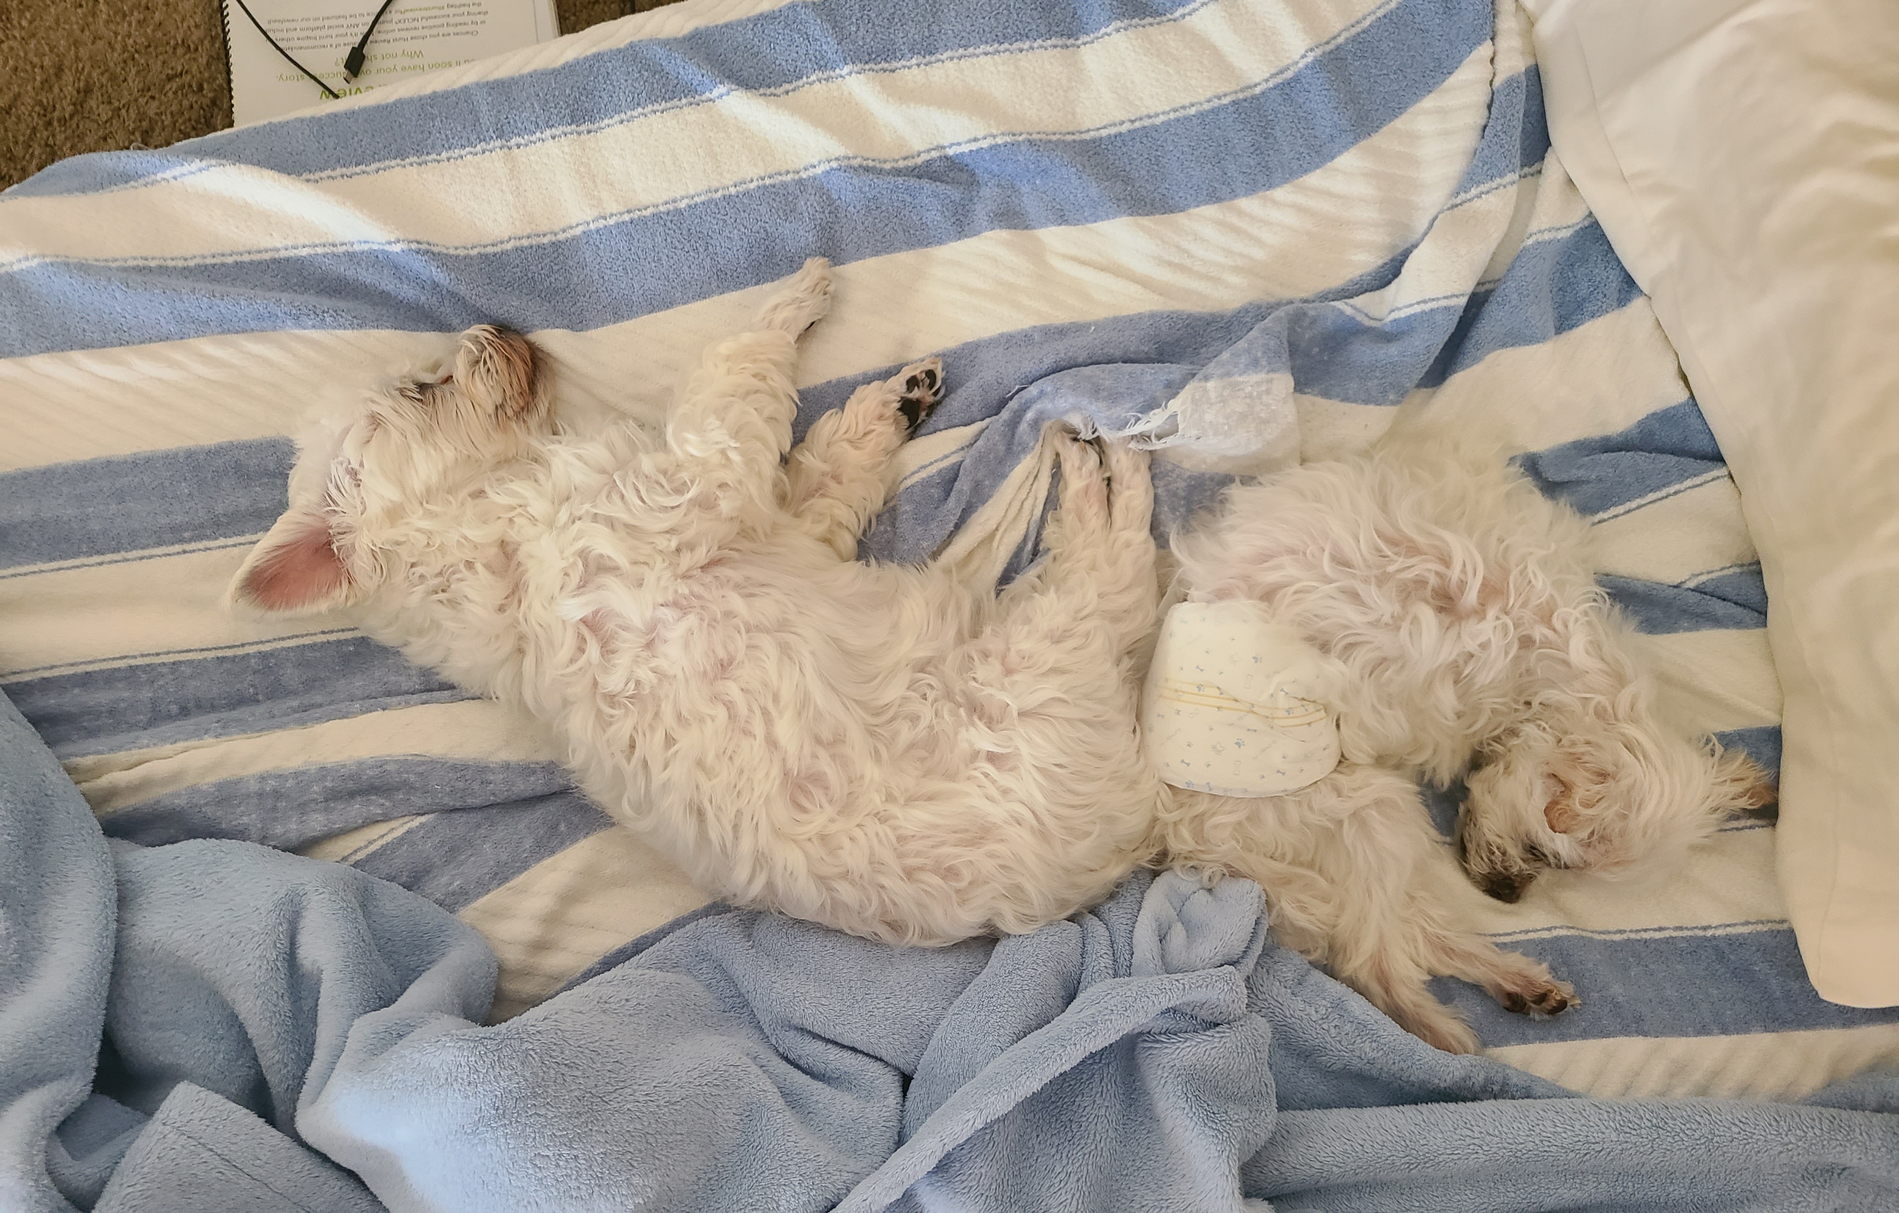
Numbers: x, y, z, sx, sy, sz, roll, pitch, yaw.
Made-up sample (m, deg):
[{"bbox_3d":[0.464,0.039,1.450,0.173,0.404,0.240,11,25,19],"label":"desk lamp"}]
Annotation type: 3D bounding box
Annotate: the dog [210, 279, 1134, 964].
[{"bbox_3d":[-0.107,-0.022,0.800,0.545,0.175,0.335,25,87,1],"label":"dog"}]

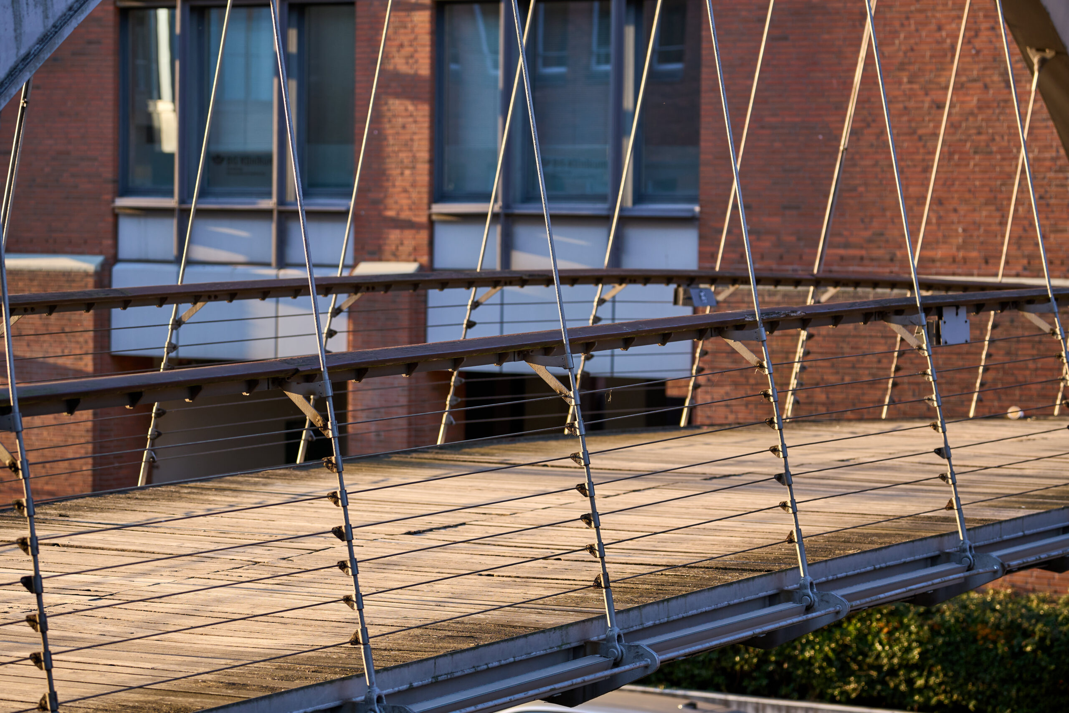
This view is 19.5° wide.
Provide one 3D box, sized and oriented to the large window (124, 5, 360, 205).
[{"bbox_3d":[-3.518,-3.006,36.895,3.397,2.315,0.200,2,3,28],"label":"large window"}]

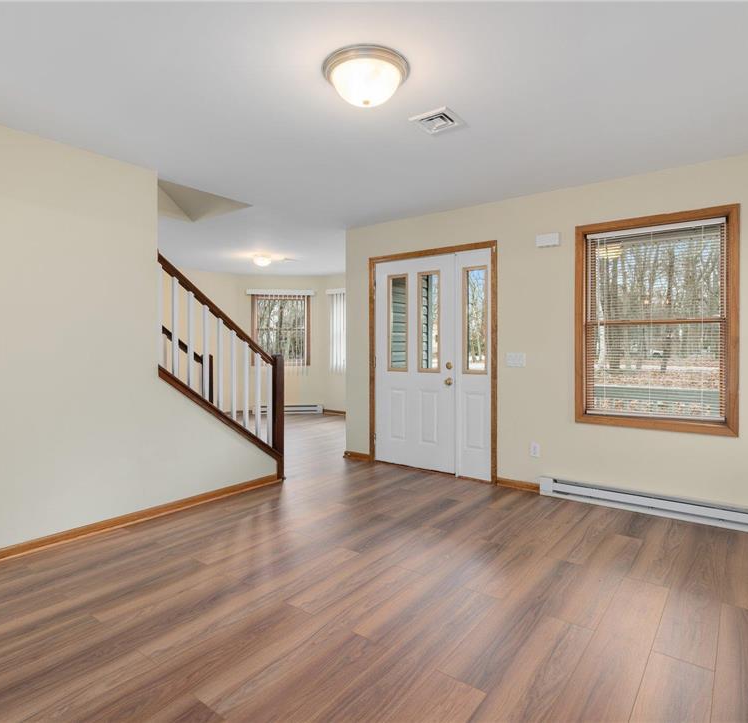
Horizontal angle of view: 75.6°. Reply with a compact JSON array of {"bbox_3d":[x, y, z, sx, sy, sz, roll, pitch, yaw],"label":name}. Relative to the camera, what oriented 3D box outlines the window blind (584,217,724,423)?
[{"bbox_3d":[2.004,-0.276,3.479,0.868,1.370,0.035,0,2,37],"label":"window blind"}]

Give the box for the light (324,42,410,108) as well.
[{"bbox_3d":[-0.035,-1.238,2.178,0.390,0.154,0.390,0,1,0],"label":"light"}]

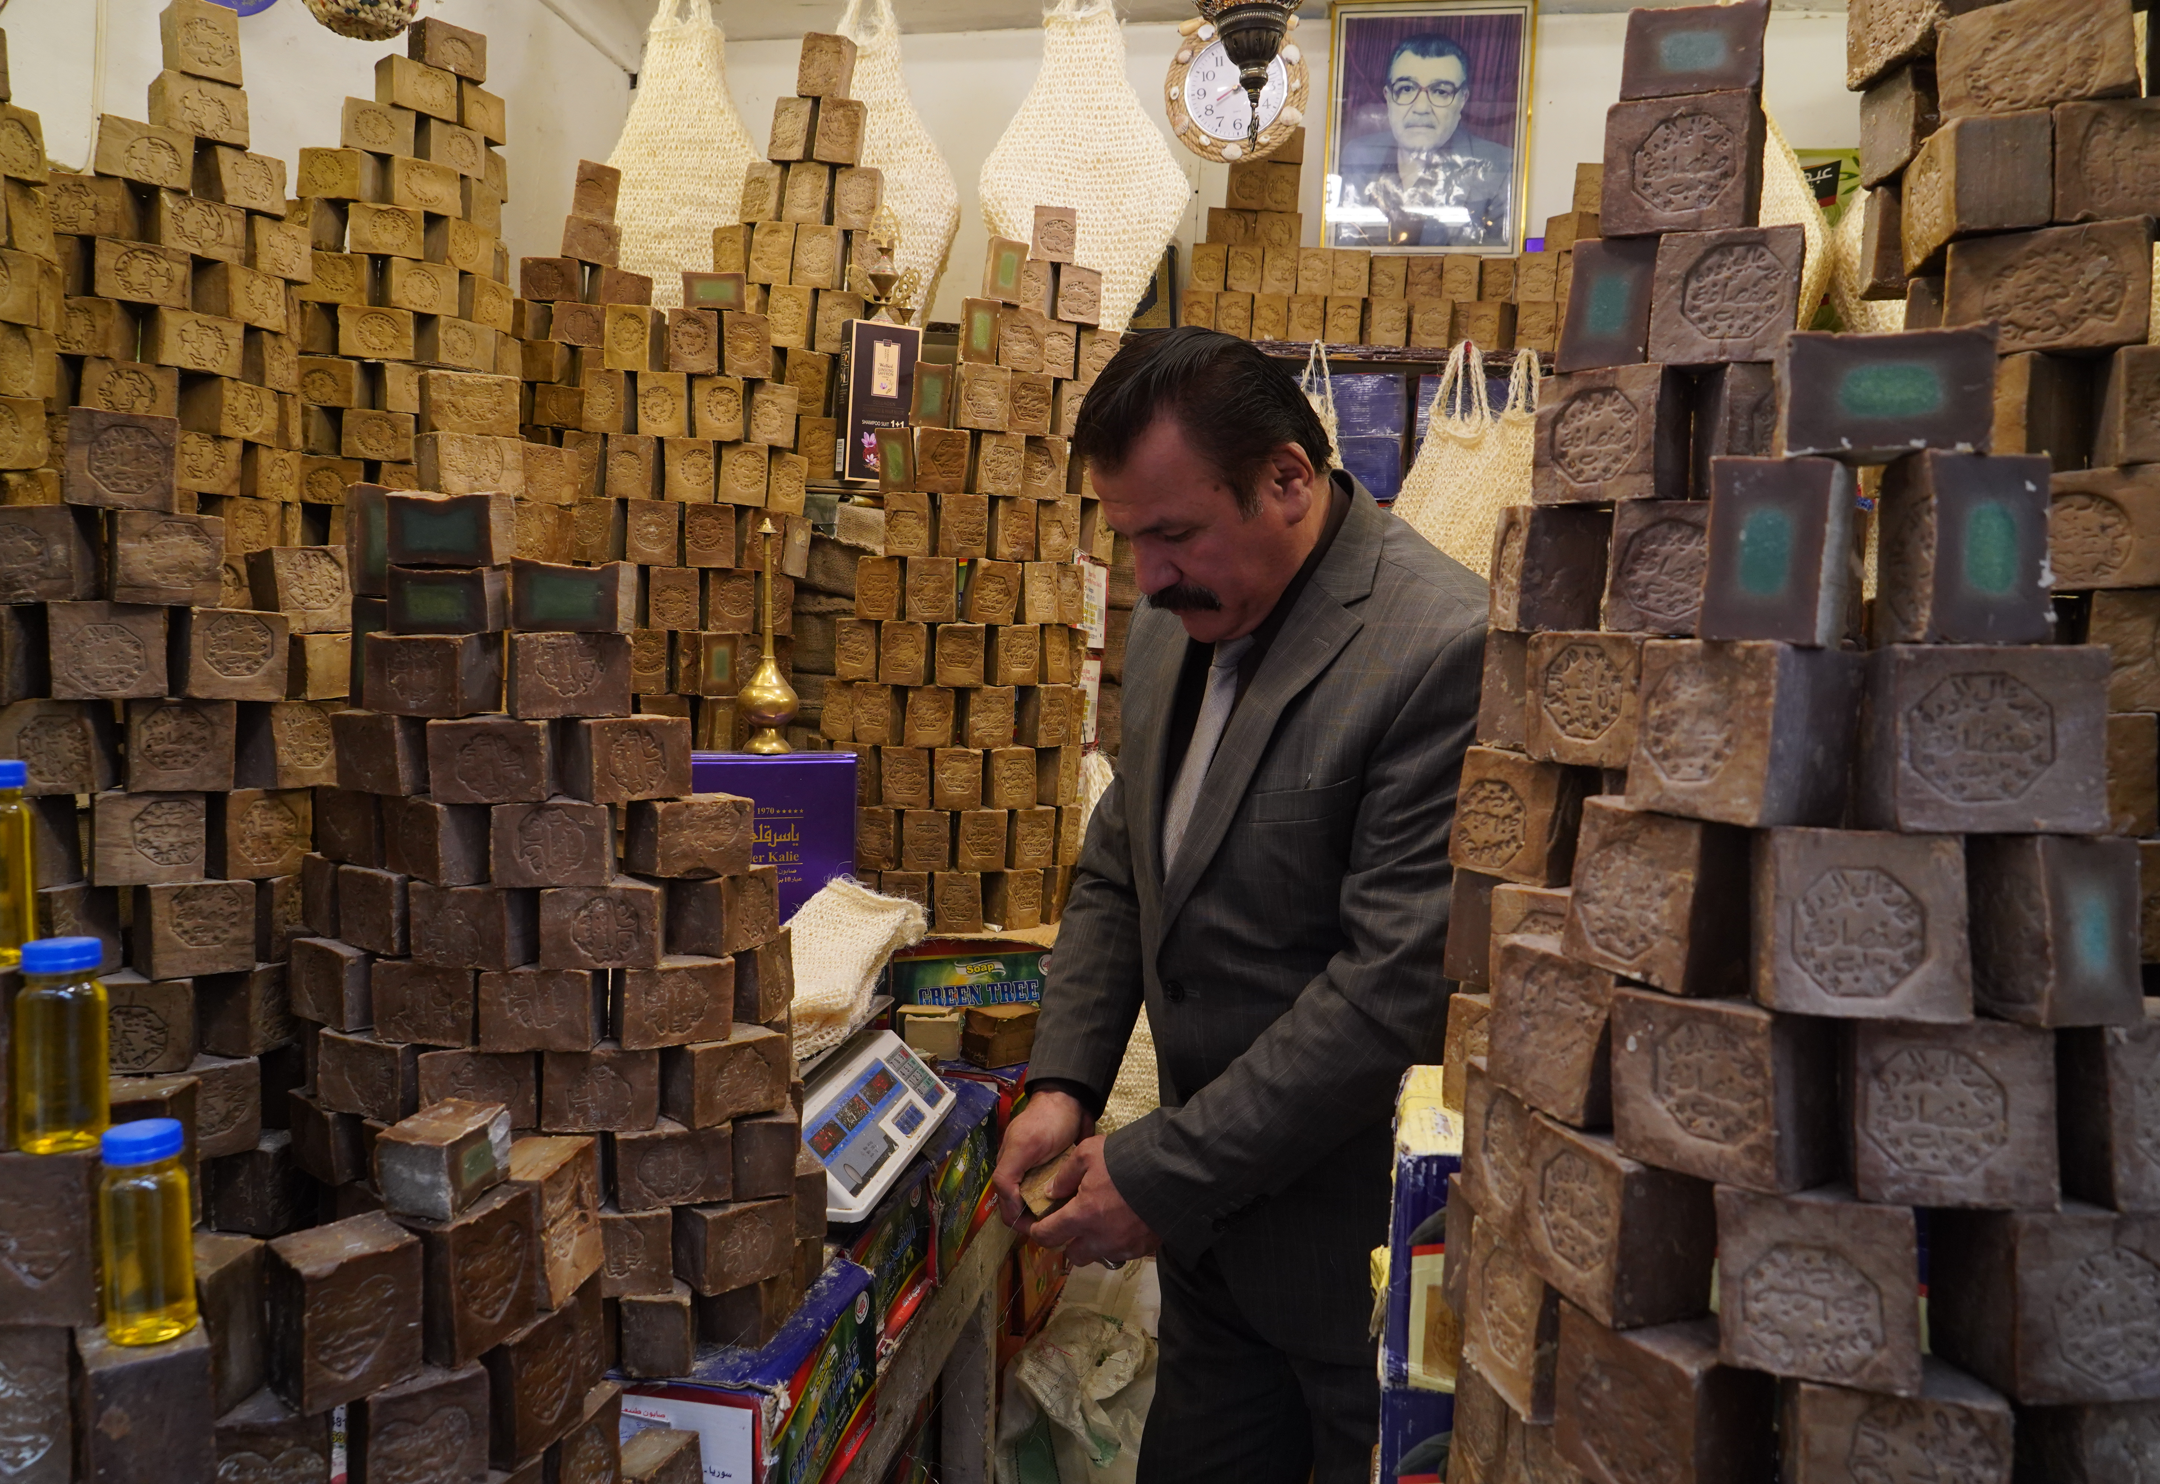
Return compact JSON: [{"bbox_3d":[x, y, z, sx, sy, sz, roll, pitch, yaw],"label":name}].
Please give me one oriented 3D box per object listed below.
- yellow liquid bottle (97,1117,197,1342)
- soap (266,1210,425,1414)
[{"bbox_3d":[-0.430,0.226,0.685,0.036,0.095,0.036,2,5,0],"label":"yellow liquid bottle"},{"bbox_3d":[-0.415,0.322,0.840,0.050,0.080,0.064,7,7,40],"label":"soap"}]

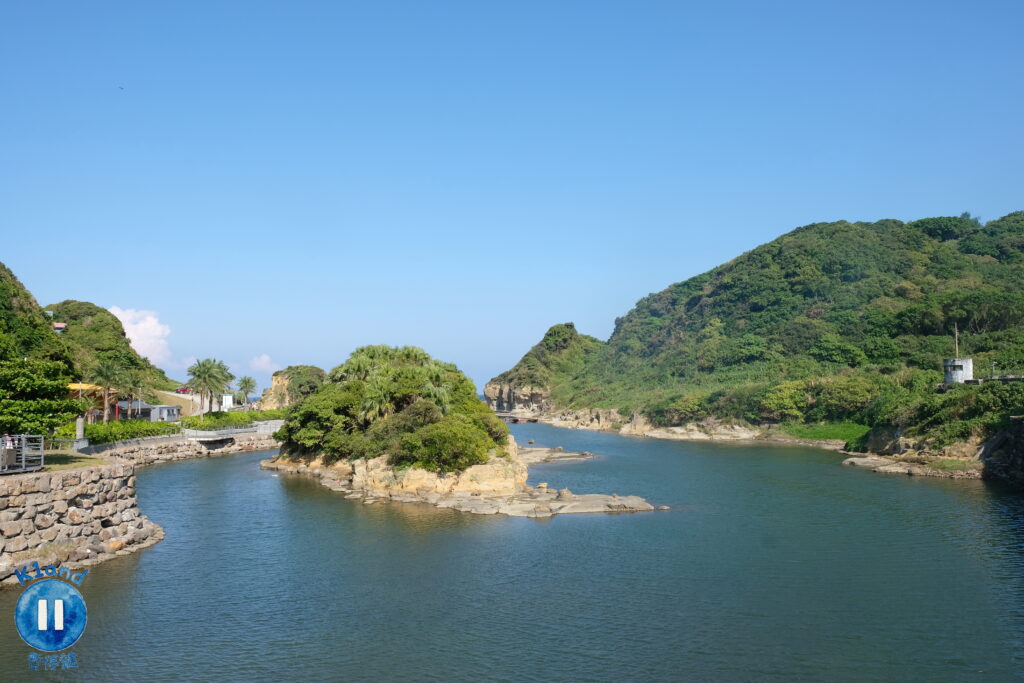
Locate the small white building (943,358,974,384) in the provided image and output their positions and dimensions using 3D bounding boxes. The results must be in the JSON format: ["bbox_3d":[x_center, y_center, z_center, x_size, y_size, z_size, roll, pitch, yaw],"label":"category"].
[{"bbox_3d":[42.449,2.958,72.915,2.800,2.500,2.800,-4,-5,37],"label":"small white building"}]

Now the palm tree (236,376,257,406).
[{"bbox_3d":[-44.215,8.526,127.817,3.500,5.400,3.500,-1,-4,0],"label":"palm tree"}]

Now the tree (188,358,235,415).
[{"bbox_3d":[-35.561,5.705,90.749,5.200,7.400,4.800,-1,-4,0],"label":"tree"}]

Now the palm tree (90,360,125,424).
[{"bbox_3d":[-38.982,5.173,73.773,3.500,6.700,3.500,-1,-4,0],"label":"palm tree"}]

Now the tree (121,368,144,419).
[{"bbox_3d":[-45.792,6.511,92.780,3.300,6.500,3.300,-1,-4,0],"label":"tree"}]

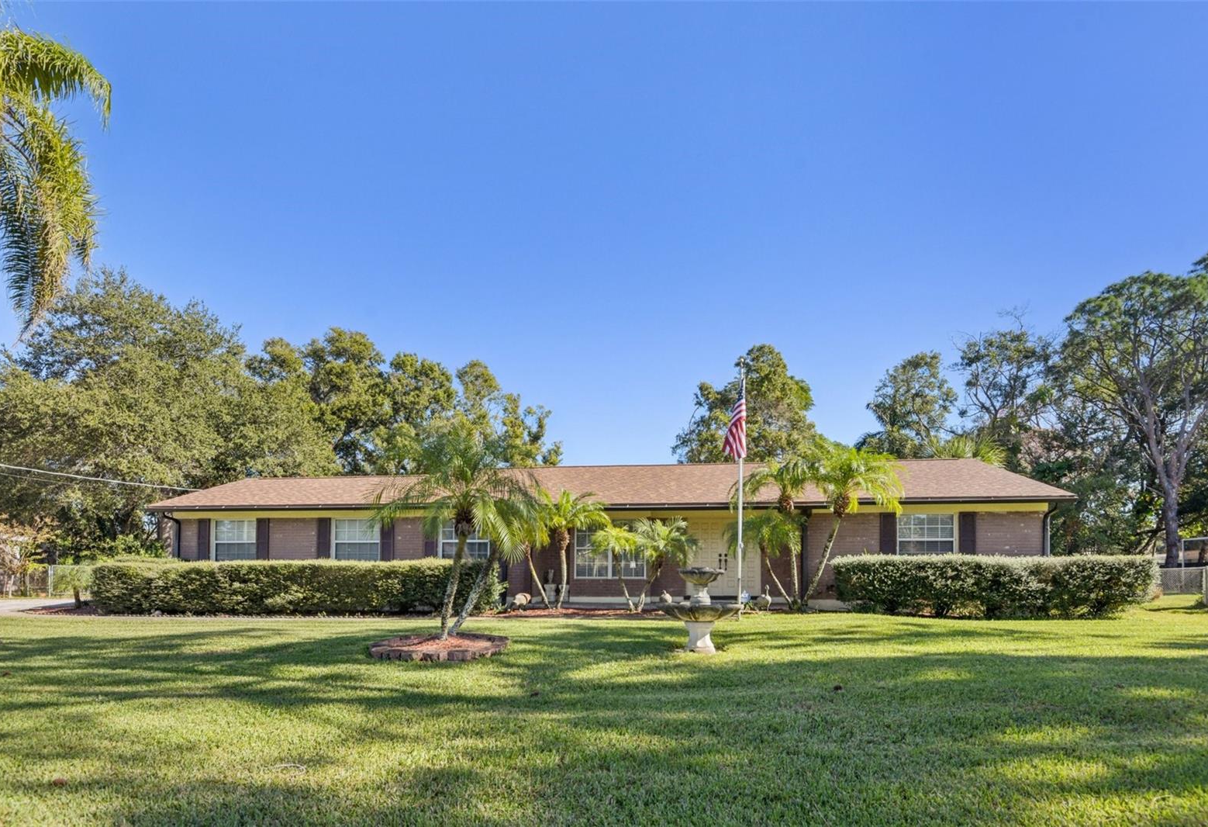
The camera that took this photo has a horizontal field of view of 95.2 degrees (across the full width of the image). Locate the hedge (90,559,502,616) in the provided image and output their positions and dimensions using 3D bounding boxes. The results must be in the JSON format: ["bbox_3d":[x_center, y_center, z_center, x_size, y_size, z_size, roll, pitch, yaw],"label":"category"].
[{"bbox_3d":[-7.350,4.129,13.200,9.800,1.150,1.250,-1,-10,6],"label":"hedge"}]

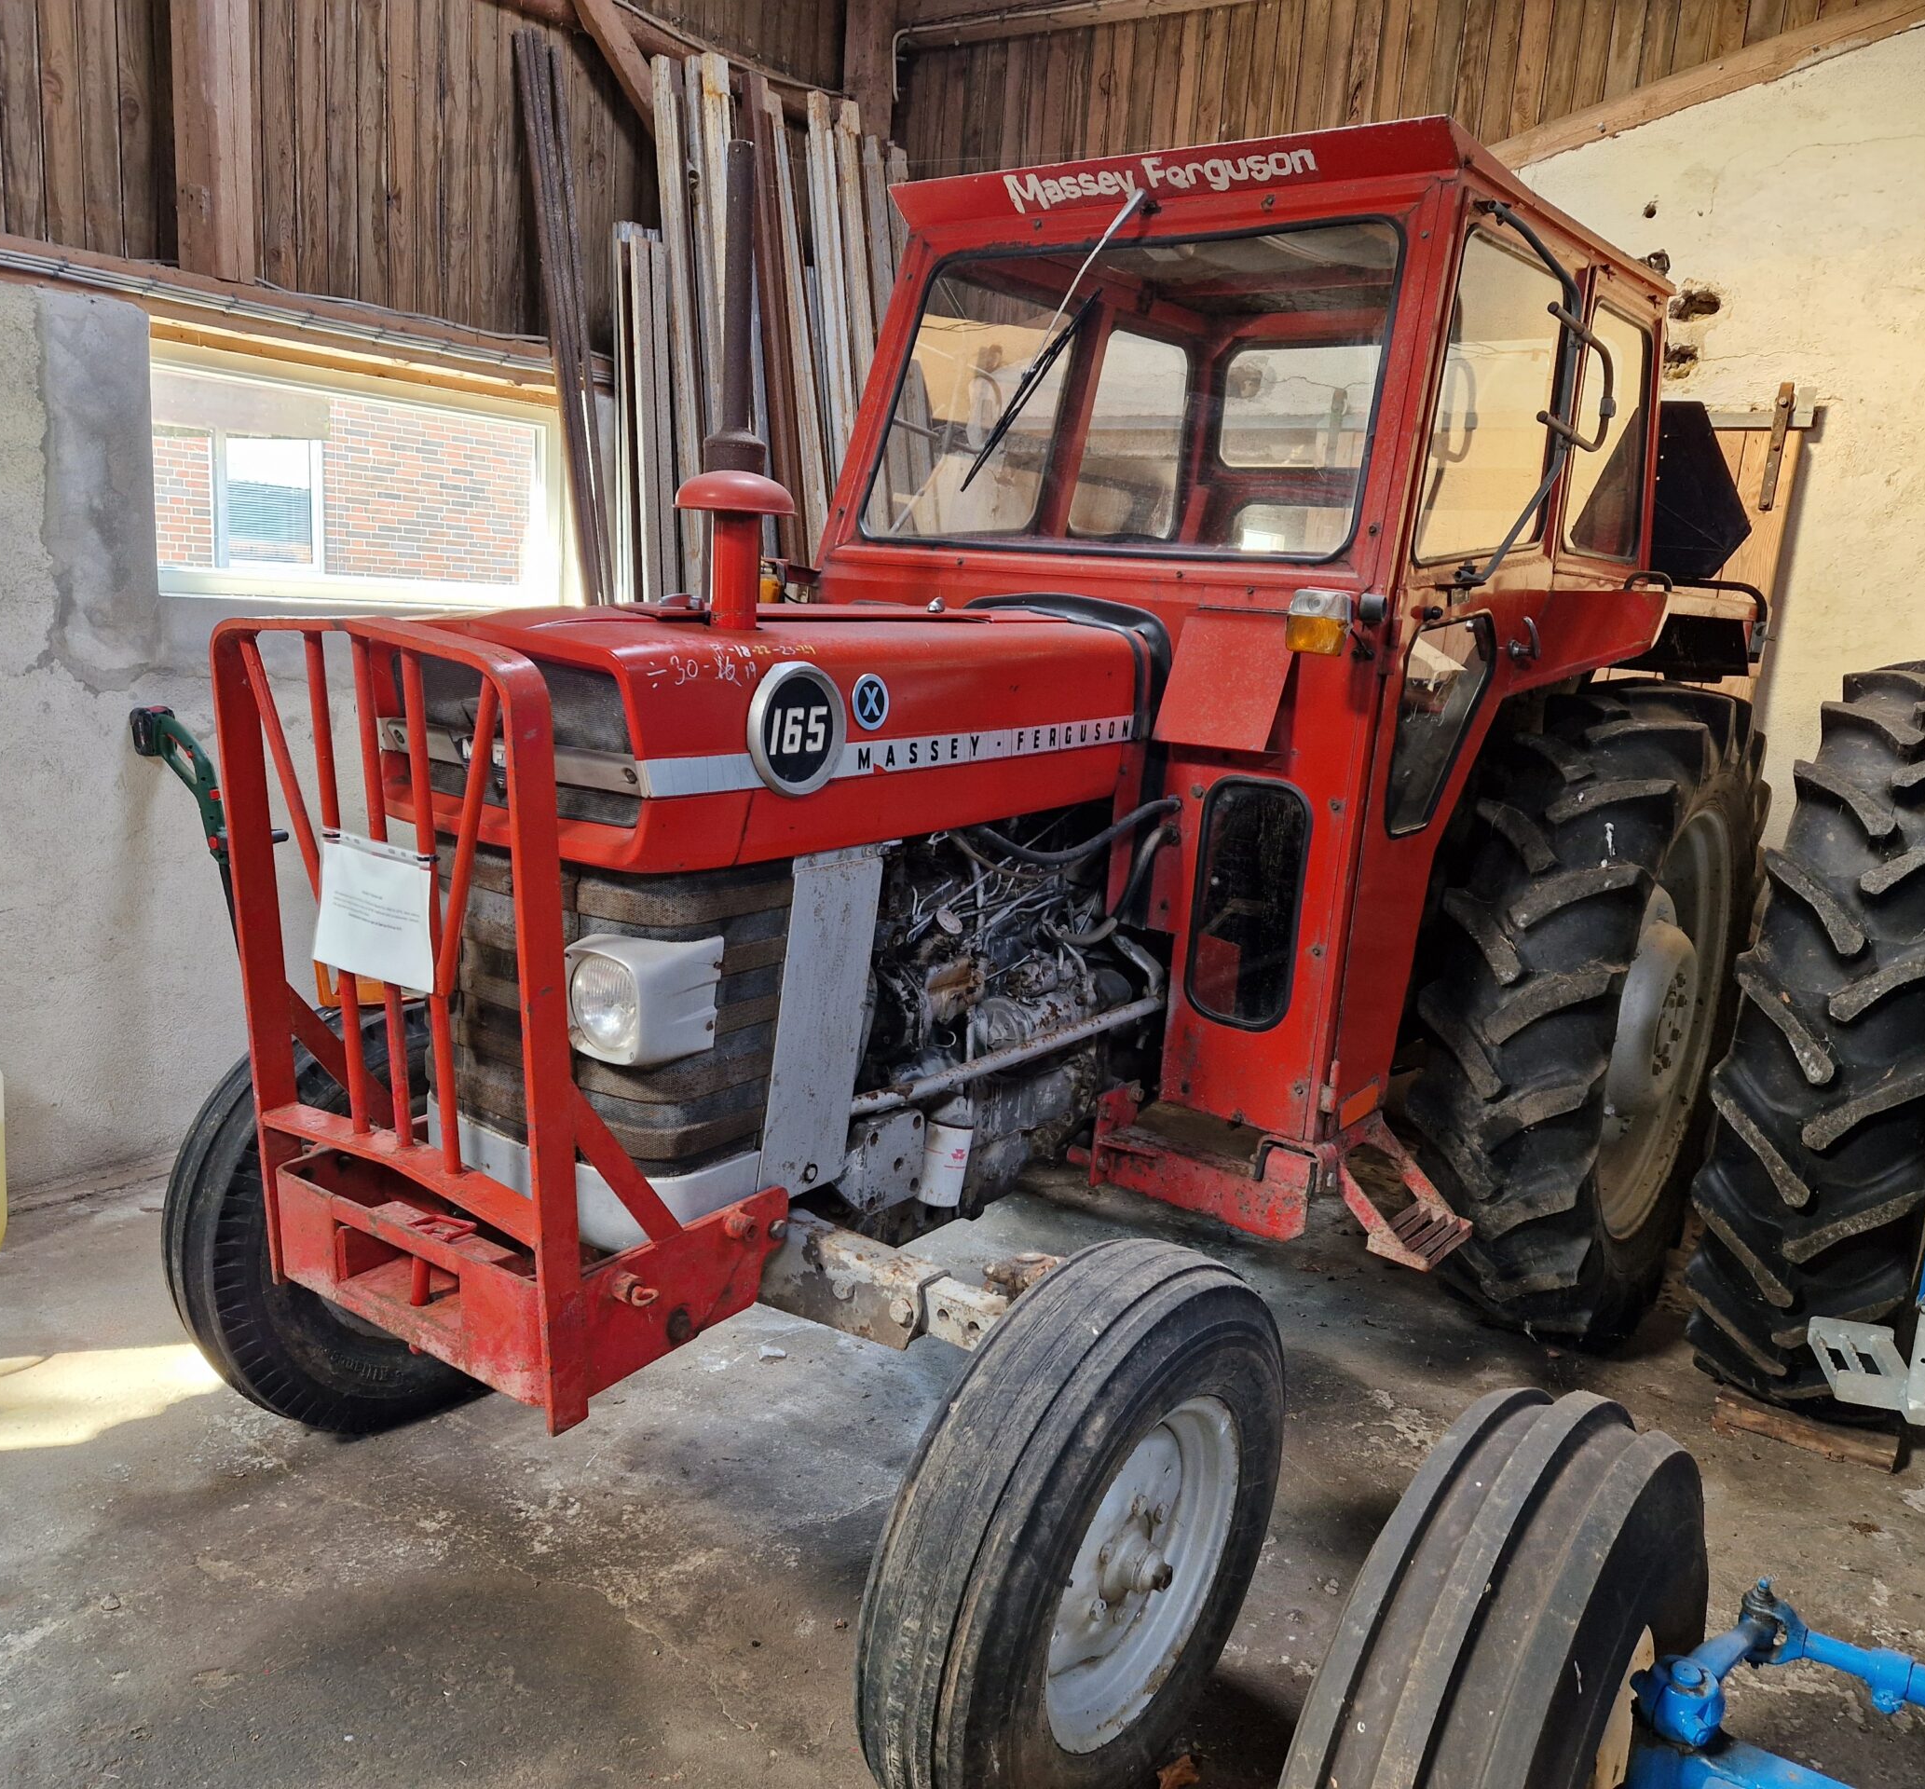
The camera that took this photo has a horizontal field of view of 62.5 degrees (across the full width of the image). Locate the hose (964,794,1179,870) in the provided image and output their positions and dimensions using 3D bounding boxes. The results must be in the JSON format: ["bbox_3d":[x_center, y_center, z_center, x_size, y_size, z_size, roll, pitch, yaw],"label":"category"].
[{"bbox_3d":[0.184,-0.092,2.606,0.090,0.115,0.510,12,14,38],"label":"hose"}]

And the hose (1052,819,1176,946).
[{"bbox_3d":[0.253,-0.016,2.715,0.090,0.200,0.280,12,14,38],"label":"hose"}]

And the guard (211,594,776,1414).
[{"bbox_3d":[-0.585,0.100,2.081,0.600,0.935,0.420,12,18,35],"label":"guard"}]

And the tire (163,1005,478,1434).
[{"bbox_3d":[-1.026,0.567,2.881,0.210,0.780,0.780,13,14,38],"label":"tire"}]

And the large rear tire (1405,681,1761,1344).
[{"bbox_3d":[1.451,0.259,3.607,0.350,1.480,1.480,12,14,37],"label":"large rear tire"}]

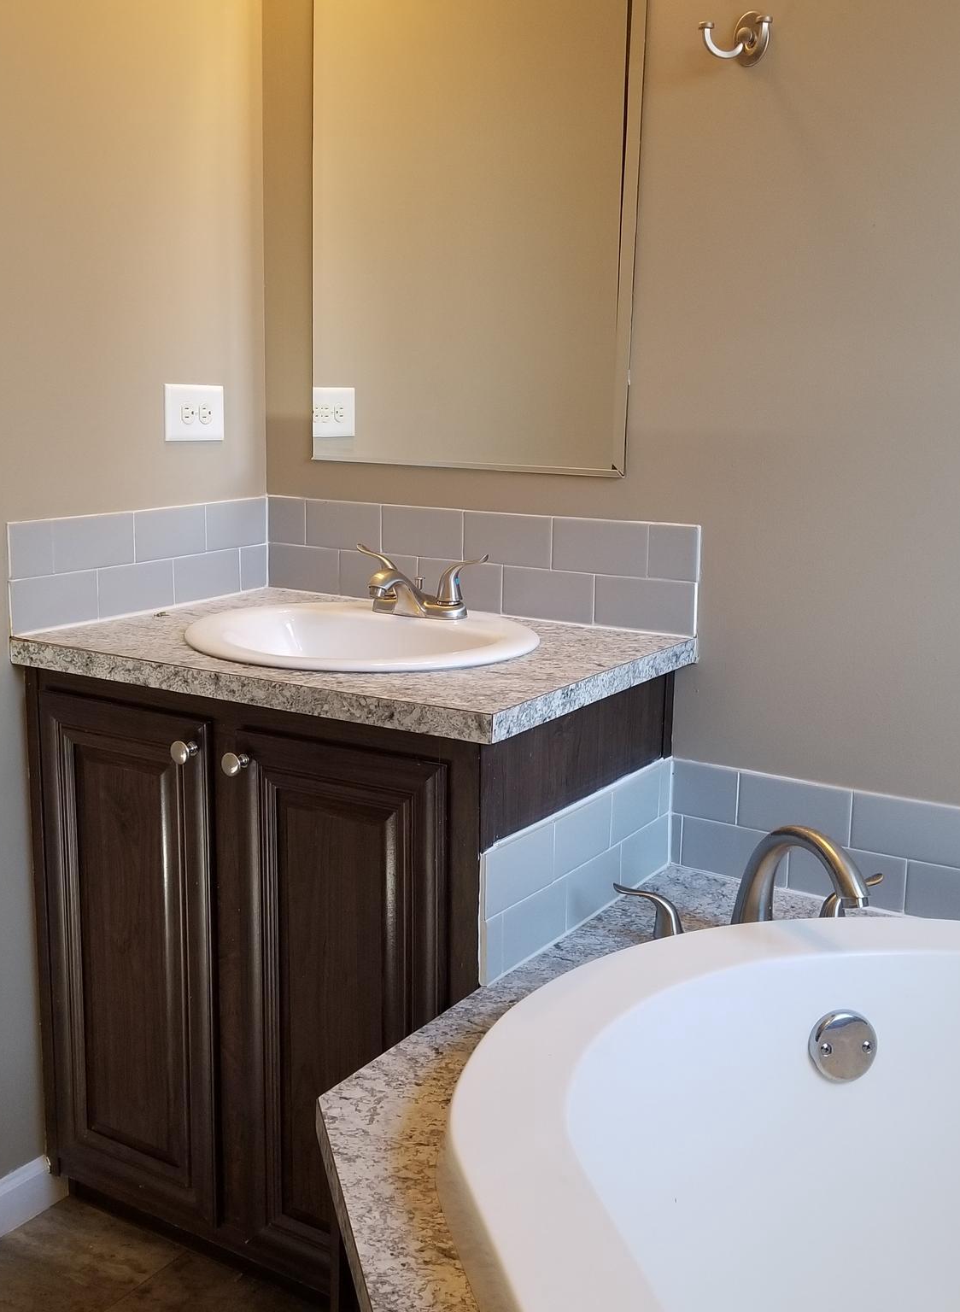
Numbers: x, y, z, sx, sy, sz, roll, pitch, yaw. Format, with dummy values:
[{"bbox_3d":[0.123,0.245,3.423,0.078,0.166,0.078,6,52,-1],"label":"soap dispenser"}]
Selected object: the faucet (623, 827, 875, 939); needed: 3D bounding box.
[{"bbox_3d":[0.355,0.281,1.498,0.330,0.177,0.265,-2,12,-14],"label":"faucet"}]

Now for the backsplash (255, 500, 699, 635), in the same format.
[{"bbox_3d":[-0.025,-0.147,2.026,0.775,0.153,0.010,8,14,31],"label":"backsplash"}]

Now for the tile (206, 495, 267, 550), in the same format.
[{"bbox_3d":[-0.398,-0.215,2.145,0.008,0.076,0.140,8,14,31],"label":"tile"}]

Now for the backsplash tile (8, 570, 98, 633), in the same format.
[{"bbox_3d":[-0.585,-0.075,1.809,0.008,0.073,0.152,7,13,29],"label":"backsplash tile"}]

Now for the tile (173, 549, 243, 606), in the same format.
[{"bbox_3d":[-0.436,-0.128,2.101,0.008,0.073,0.152,8,14,31],"label":"tile"}]

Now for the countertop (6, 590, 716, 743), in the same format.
[{"bbox_3d":[-0.170,-0.009,1.823,0.775,0.037,0.546,8,14,31],"label":"countertop"}]

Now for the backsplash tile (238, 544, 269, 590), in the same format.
[{"bbox_3d":[-0.379,-0.147,2.202,0.010,0.072,0.067,8,14,31],"label":"backsplash tile"}]

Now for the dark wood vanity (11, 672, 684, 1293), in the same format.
[{"bbox_3d":[-0.182,0.421,1.923,0.746,0.847,0.535,8,14,31],"label":"dark wood vanity"}]

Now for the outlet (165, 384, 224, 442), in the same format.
[{"bbox_3d":[-0.436,-0.371,2.010,0.007,0.084,0.130,7,13,29],"label":"outlet"}]

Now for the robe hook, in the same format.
[{"bbox_3d":[0.324,-0.763,1.608,0.094,0.066,0.064,8,13,32],"label":"robe hook"}]

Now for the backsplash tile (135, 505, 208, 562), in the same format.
[{"bbox_3d":[-0.476,-0.190,2.021,0.008,0.076,0.152,8,14,31],"label":"backsplash tile"}]

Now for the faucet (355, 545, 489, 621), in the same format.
[{"bbox_3d":[-0.106,-0.102,1.871,0.236,0.094,0.140,8,13,32],"label":"faucet"}]

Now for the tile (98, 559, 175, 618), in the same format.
[{"bbox_3d":[-0.520,-0.103,1.980,0.010,0.072,0.152,8,14,31],"label":"tile"}]

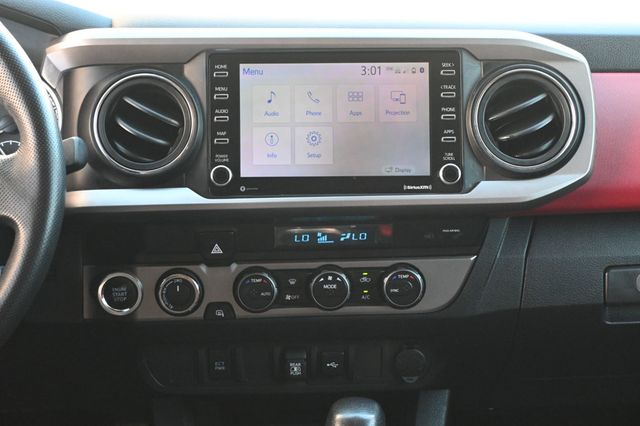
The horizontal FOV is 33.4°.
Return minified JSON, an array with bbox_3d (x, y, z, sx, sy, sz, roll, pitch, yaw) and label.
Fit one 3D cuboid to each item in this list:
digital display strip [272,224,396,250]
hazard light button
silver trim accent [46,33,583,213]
[{"bbox_3d":[0.012,0.021,0.977,0.107,0.022,0.008,-1,-5,-1],"label":"digital display strip"},{"bbox_3d":[-0.094,0.031,0.972,0.033,0.029,0.012,-1,-7,-1],"label":"hazard light button"},{"bbox_3d":[-0.001,-0.085,0.975,0.505,0.168,0.065,-1,-3,-1],"label":"silver trim accent"}]

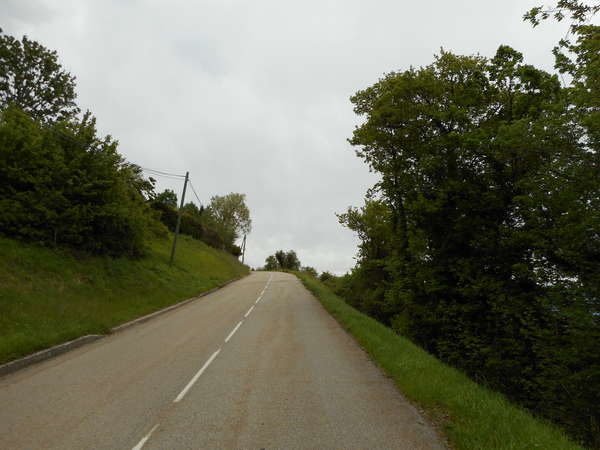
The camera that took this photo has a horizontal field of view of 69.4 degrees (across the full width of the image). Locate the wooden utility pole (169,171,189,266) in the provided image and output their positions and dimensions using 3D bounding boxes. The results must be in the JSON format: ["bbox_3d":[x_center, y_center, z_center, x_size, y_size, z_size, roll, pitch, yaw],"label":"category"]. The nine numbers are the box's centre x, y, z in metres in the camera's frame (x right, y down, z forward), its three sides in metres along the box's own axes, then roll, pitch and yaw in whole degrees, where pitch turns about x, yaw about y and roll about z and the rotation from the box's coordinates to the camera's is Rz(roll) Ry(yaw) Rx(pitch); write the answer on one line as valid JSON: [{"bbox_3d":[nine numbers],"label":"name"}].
[{"bbox_3d":[-8.080,-0.470,29.050,0.230,6.550,0.230,8,-8,0],"label":"wooden utility pole"}]

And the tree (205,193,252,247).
[{"bbox_3d":[-10.800,-0.500,64.000,6.900,8.800,6.700,1,-8,0],"label":"tree"}]

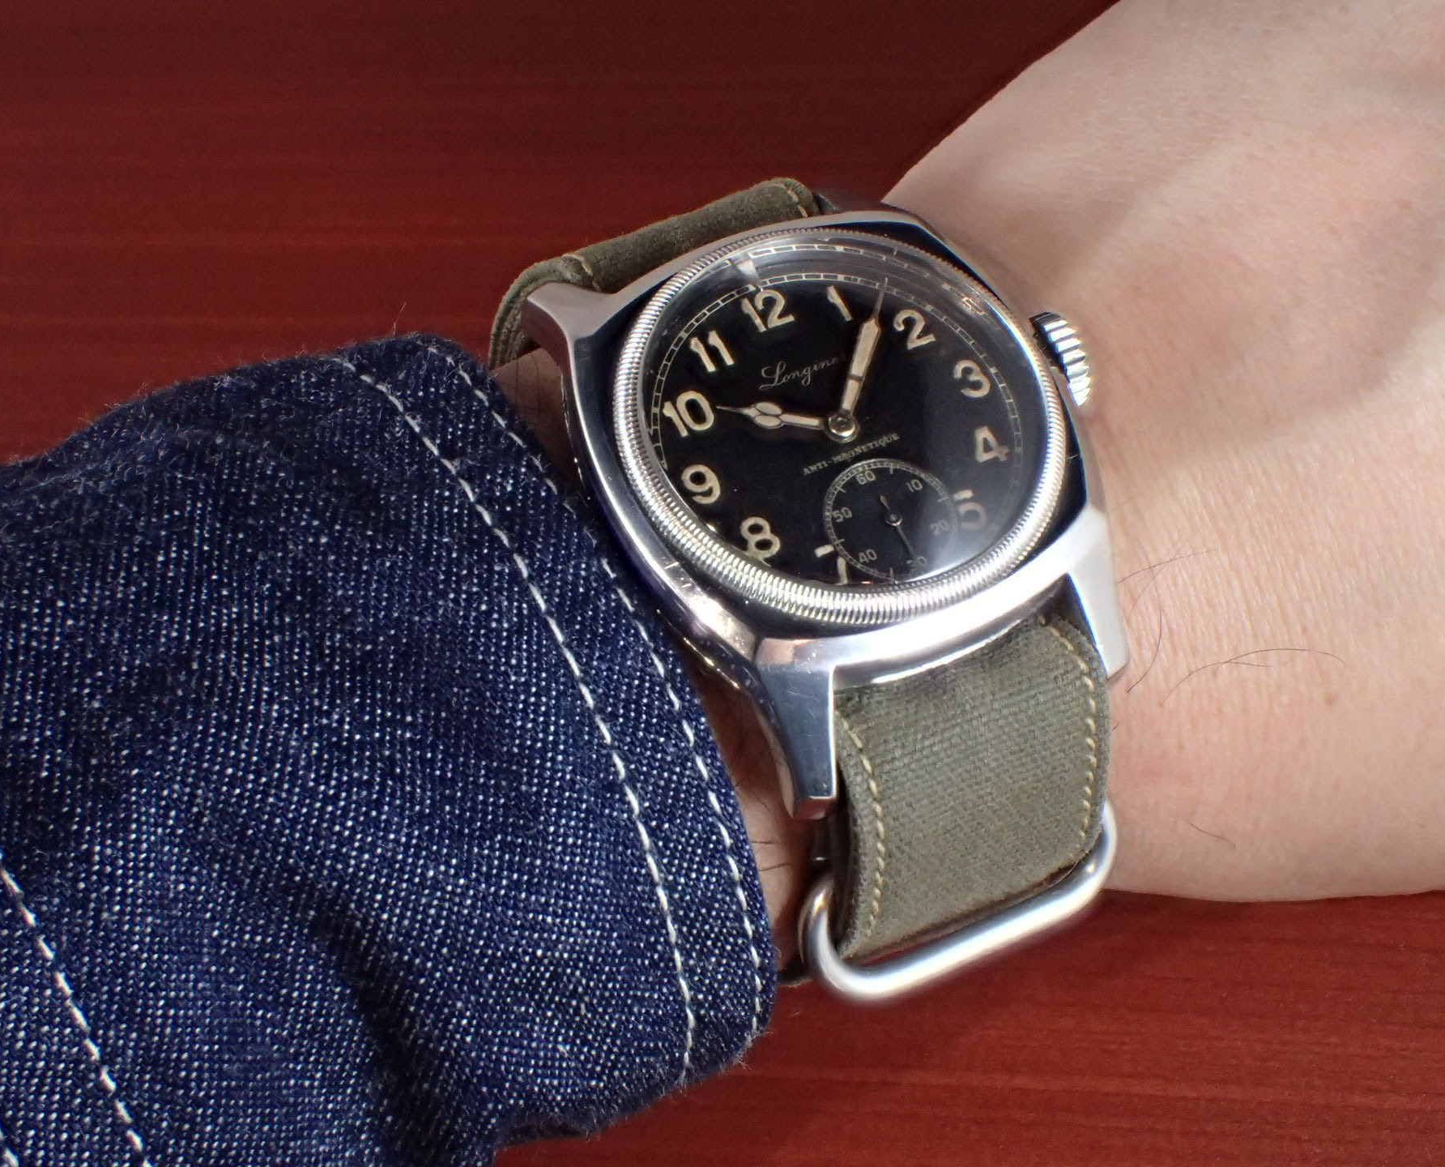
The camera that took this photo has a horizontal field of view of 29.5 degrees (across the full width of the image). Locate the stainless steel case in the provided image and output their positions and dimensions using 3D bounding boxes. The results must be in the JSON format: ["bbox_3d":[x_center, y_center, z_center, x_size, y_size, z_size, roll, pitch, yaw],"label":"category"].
[{"bbox_3d":[0.010,-0.012,0.223,0.042,0.013,0.051,-21,66,-19],"label":"stainless steel case"}]

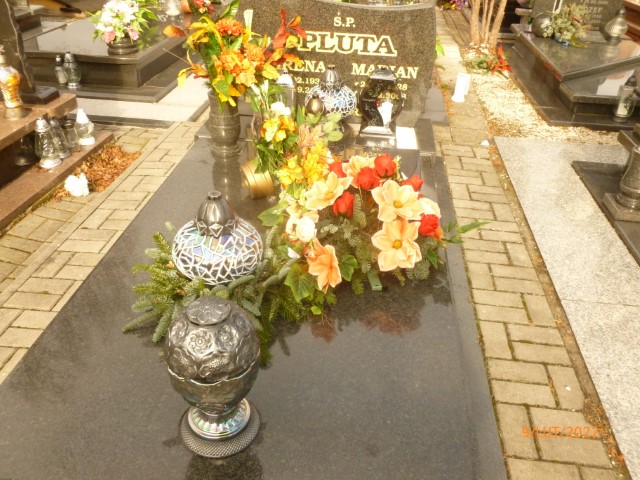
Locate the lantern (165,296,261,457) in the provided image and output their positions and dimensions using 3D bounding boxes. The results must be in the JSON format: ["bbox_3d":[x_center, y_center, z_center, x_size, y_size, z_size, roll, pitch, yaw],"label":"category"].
[{"bbox_3d":[-0.233,0.288,1.148,0.198,0.359,0.198,4,33,5],"label":"lantern"}]

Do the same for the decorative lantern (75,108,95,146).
[{"bbox_3d":[-1.483,-0.711,3.249,0.107,0.229,0.107,4,33,5],"label":"decorative lantern"}]

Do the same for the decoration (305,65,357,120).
[{"bbox_3d":[0.058,-0.731,2.647,0.265,0.313,0.265,4,33,5],"label":"decoration"}]

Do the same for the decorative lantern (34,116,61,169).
[{"bbox_3d":[-1.558,-0.557,2.954,0.121,0.287,0.121,4,33,5],"label":"decorative lantern"}]

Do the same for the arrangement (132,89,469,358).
[{"bbox_3d":[-0.014,-0.070,1.692,0.920,0.340,0.850,4,33,5],"label":"arrangement"}]

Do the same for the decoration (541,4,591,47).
[{"bbox_3d":[2.415,-2.101,5.067,0.438,0.349,0.360,4,33,5],"label":"decoration"}]

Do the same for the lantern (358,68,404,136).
[{"bbox_3d":[0.307,-0.701,2.602,0.223,0.319,0.160,4,33,5],"label":"lantern"}]

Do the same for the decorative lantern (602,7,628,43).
[{"bbox_3d":[2.978,-2.153,5.184,0.209,0.329,0.209,4,33,5],"label":"decorative lantern"}]

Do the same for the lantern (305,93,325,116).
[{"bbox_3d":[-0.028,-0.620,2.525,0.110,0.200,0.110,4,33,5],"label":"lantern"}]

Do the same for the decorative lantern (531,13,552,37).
[{"bbox_3d":[2.303,-2.222,5.360,0.205,0.231,0.205,4,33,5],"label":"decorative lantern"}]

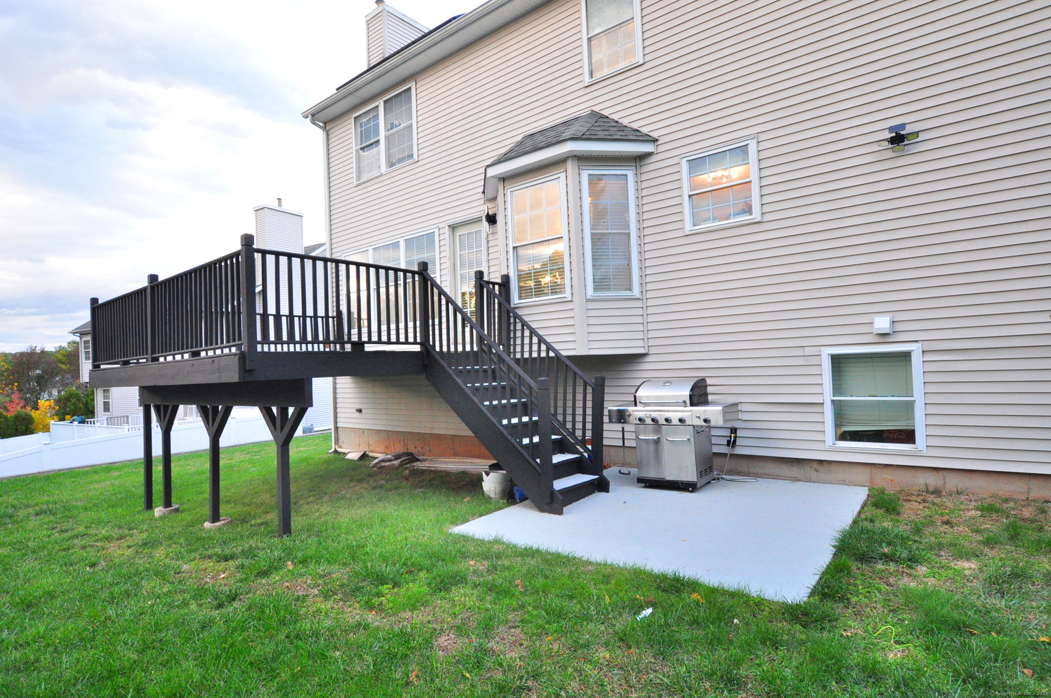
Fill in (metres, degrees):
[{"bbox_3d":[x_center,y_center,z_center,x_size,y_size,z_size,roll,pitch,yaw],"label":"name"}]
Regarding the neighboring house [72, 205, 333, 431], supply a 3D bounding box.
[{"bbox_3d":[-15.854,-0.747,29.487,14.900,10.400,11.000,-3,-2,31],"label":"neighboring house"}]

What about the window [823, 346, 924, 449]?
[{"bbox_3d":[3.489,0.499,5.286,0.845,1.040,0.100,-4,-2,37],"label":"window"}]

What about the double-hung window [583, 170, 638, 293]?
[{"bbox_3d":[1.098,-1.492,6.751,0.685,1.650,0.100,-2,-2,-8],"label":"double-hung window"}]

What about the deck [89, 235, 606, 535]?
[{"bbox_3d":[-2.134,0.515,6.814,6.200,2.800,4.250,-4,-2,38],"label":"deck"}]

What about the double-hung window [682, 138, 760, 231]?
[{"bbox_3d":[2.290,-1.917,6.197,0.860,0.950,0.100,-4,-2,37],"label":"double-hung window"}]

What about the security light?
[{"bbox_3d":[3.593,-2.029,5.070,0.335,0.275,0.200,-4,-2,37],"label":"security light"}]

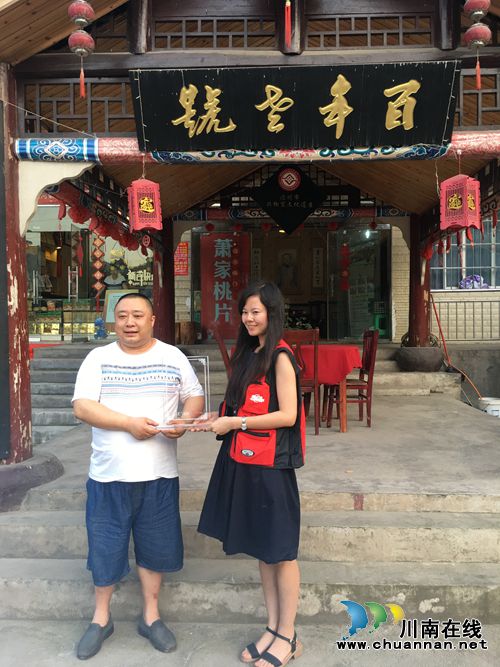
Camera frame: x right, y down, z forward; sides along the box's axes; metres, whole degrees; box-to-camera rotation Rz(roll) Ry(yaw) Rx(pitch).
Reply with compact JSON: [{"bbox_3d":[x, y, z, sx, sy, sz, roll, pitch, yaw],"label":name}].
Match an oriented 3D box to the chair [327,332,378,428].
[{"bbox_3d":[1.030,0.453,5.770,0.490,0.965,0.430,0,1,5],"label":"chair"}]

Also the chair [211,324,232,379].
[{"bbox_3d":[-0.080,0.443,5.650,0.520,0.980,0.430,0,1,3],"label":"chair"}]

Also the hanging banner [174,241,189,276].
[{"bbox_3d":[-1.214,-1.329,9.900,0.270,0.630,0.020,0,1,4],"label":"hanging banner"}]

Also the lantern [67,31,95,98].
[{"bbox_3d":[-1.013,-1.618,3.360,0.155,0.410,0.155,0,1,4],"label":"lantern"}]

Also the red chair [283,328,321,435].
[{"bbox_3d":[0.450,0.452,5.370,0.430,0.975,0.480,0,1,10],"label":"red chair"}]

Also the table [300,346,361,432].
[{"bbox_3d":[0.460,0.540,5.650,1.200,0.790,0.850,0,1,6],"label":"table"}]

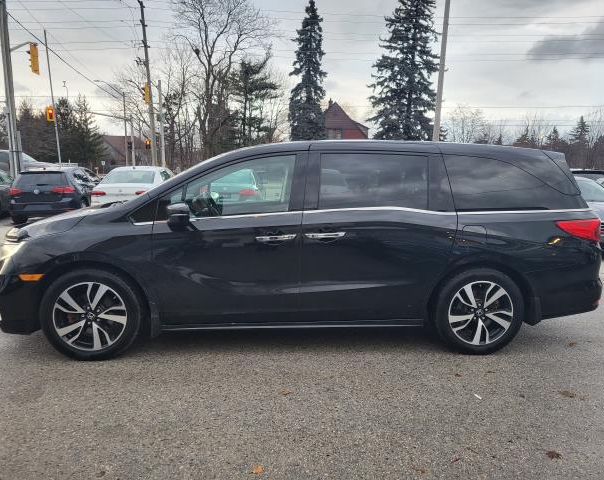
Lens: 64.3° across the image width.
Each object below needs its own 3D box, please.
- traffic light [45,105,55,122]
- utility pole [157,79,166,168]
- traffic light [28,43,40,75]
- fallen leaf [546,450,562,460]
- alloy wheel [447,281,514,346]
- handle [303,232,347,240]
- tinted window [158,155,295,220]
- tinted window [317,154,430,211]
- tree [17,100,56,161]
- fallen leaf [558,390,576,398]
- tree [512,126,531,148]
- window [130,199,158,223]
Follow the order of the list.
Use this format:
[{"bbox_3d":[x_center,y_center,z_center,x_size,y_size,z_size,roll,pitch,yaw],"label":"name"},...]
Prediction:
[{"bbox_3d":[-17.859,-8.957,34.000,0.520,1.150,0.380,0,9,-6],"label":"traffic light"},{"bbox_3d":[-8.737,-6.639,30.000,0.280,6.800,0.280,1,9,0],"label":"utility pole"},{"bbox_3d":[-10.184,-6.900,18.300,0.400,1.120,0.500,2,9,5],"label":"traffic light"},{"bbox_3d":[1.315,1.127,2.505,0.077,0.016,0.066,5,10,29],"label":"fallen leaf"},{"bbox_3d":[1.406,0.565,3.893,0.525,0.525,0.190,0,8,-4],"label":"alloy wheel"},{"bbox_3d":[0.179,-0.026,3.606,0.313,0.055,0.050,0,8,-4],"label":"handle"},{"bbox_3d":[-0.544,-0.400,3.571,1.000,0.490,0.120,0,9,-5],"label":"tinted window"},{"bbox_3d":[0.559,-0.453,3.691,0.835,0.451,0.050,0,-10,-4],"label":"tinted window"},{"bbox_3d":[-32.035,-12.178,58.000,4.400,8.600,4.300,1,9,0],"label":"tree"},{"bbox_3d":[1.766,1.030,3.195,0.105,0.016,0.092,6,10,30],"label":"fallen leaf"},{"bbox_3d":[45.871,-18.297,100.000,3.800,10.300,3.800,1,9,0],"label":"tree"},{"bbox_3d":[-1.175,-0.224,3.587,0.206,0.166,0.050,-3,-16,5],"label":"window"}]

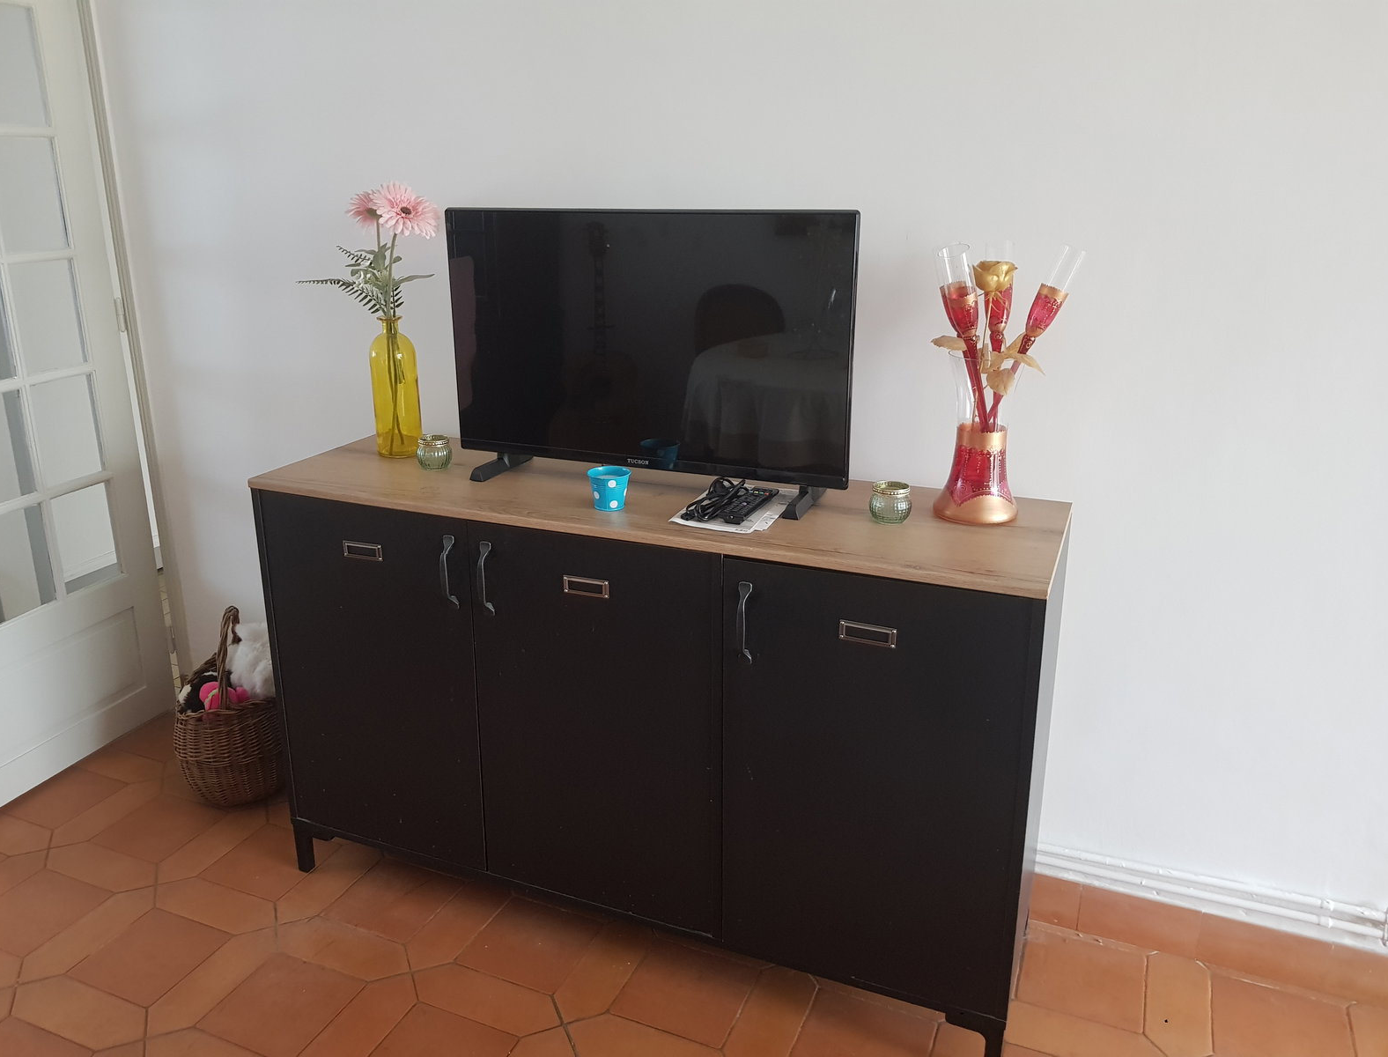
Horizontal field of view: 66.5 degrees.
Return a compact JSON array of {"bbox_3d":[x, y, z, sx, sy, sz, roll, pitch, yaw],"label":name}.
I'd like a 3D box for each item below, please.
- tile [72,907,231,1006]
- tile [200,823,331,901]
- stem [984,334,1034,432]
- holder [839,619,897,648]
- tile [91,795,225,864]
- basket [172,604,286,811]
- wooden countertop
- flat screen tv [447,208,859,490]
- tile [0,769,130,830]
[{"bbox_3d":[-0.986,0.781,1.926,0.200,0.016,0.200,8,19,22],"label":"tile"},{"bbox_3d":[-0.850,0.681,2.153,0.199,0.012,0.199,8,19,22],"label":"tile"},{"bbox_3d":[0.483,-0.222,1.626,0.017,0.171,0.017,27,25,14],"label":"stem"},{"bbox_3d":[0.245,0.149,1.492,0.082,0.029,0.005,8,19,22],"label":"holder"},{"bbox_3d":[-1.162,0.657,2.309,0.200,0.016,0.200,8,19,22],"label":"tile"},{"bbox_3d":[-1.011,0.384,2.359,0.280,0.430,0.280,-8,19,-24],"label":"basket"},{"bbox_3d":[-0.084,-0.052,1.809,1.357,0.018,0.410,8,19,22],"label":"wooden countertop"},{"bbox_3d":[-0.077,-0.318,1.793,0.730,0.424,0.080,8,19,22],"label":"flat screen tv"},{"bbox_3d":[-1.446,0.620,2.422,0.200,0.016,0.200,8,19,22],"label":"tile"}]

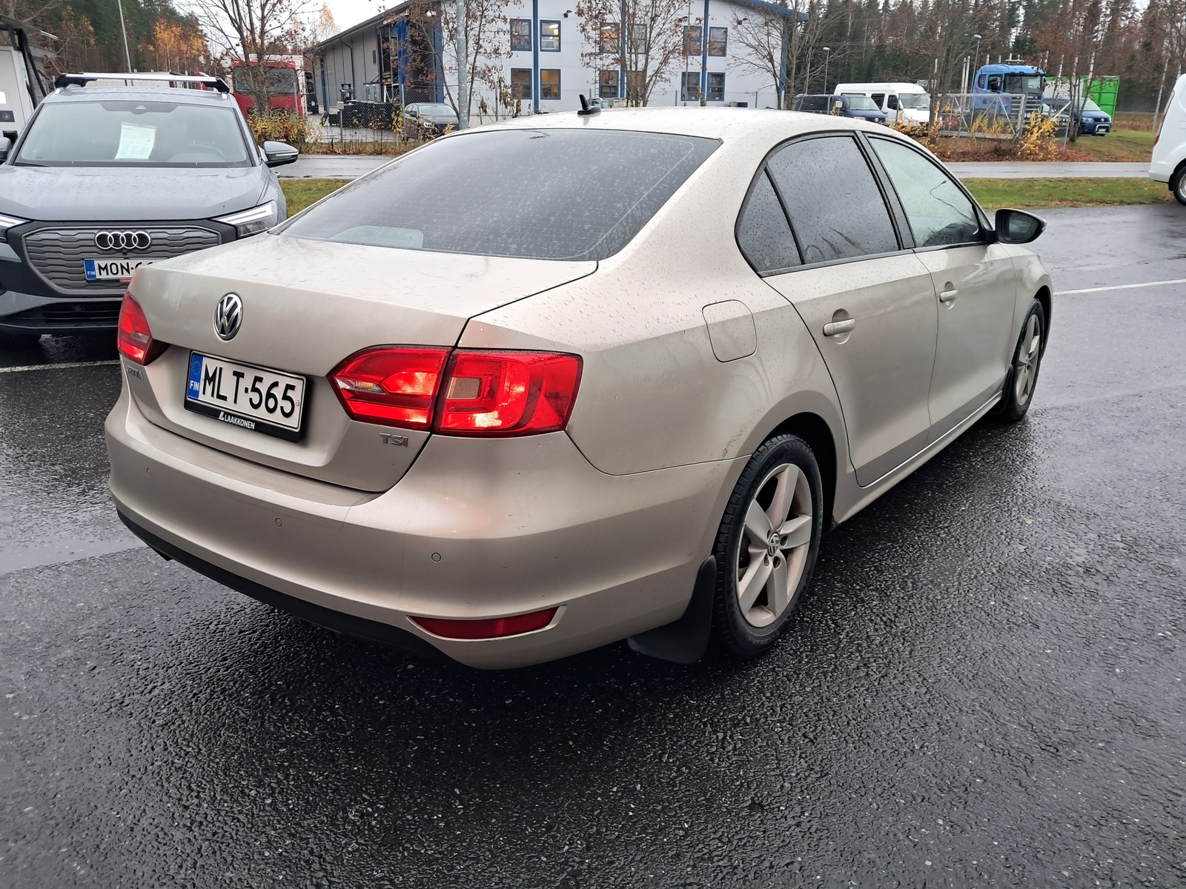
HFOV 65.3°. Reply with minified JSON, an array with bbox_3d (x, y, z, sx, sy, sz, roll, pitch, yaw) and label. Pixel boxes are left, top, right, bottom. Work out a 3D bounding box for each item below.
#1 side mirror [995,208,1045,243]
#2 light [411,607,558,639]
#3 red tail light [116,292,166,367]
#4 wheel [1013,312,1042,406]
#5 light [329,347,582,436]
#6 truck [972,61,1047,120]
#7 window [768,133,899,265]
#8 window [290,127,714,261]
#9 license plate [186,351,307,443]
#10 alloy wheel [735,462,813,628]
[{"bbox_3d":[1.711,-0.874,3.701,0.197,0.138,0.120,13,23,36],"label":"side mirror"},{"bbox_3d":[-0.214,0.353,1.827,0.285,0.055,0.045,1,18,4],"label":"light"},{"bbox_3d":[-1.200,-0.323,2.470,0.145,0.175,0.530,-14,22,-35],"label":"red tail light"},{"bbox_3d":[2.042,-0.420,4.521,0.180,0.440,0.440,12,22,36],"label":"wheel"},{"bbox_3d":[-0.279,-0.114,1.795,0.530,0.175,0.145,7,20,22],"label":"light"},{"bbox_3d":[21.065,-18.745,50.645,2.550,3.450,6.000,-7,21,-19],"label":"truck"},{"bbox_3d":[0.713,-0.730,2.732,0.045,0.395,0.710,-24,-1,41],"label":"window"},{"bbox_3d":[-0.295,-0.716,2.585,1.280,0.075,0.715,13,47,36],"label":"window"},{"bbox_3d":[-0.793,-0.117,2.090,0.450,0.133,0.020,13,6,36],"label":"license plate"},{"bbox_3d":[0.430,0.259,2.529,0.180,0.440,0.440,11,21,36],"label":"alloy wheel"}]

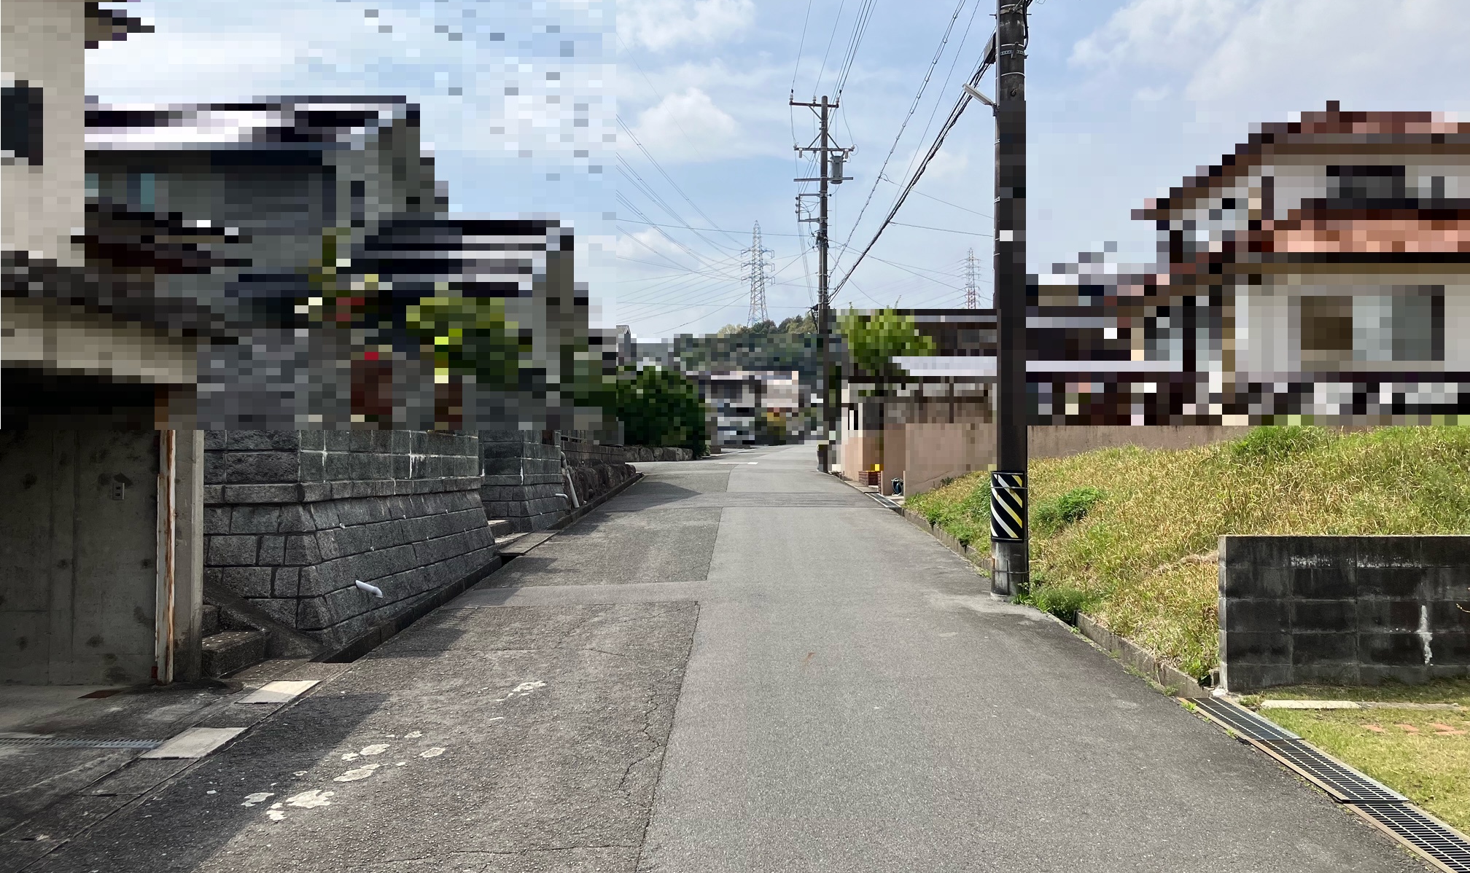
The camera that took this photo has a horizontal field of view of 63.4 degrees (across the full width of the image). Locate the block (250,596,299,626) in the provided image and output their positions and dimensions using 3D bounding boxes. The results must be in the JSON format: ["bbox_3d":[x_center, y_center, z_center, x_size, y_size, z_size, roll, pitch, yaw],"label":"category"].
[{"bbox_3d":[-3.360,1.308,8.768,0.337,0.219,0.250,0,-9,-5],"label":"block"}]

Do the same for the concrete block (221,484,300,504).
[{"bbox_3d":[-3.514,0.432,8.921,0.537,0.144,0.250,0,-2,-5],"label":"concrete block"}]

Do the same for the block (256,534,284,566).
[{"bbox_3d":[-3.422,0.861,8.874,0.185,0.220,0.250,0,-9,-5],"label":"block"}]

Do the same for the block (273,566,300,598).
[{"bbox_3d":[-3.293,1.089,8.828,0.172,0.214,0.250,0,-9,-5],"label":"block"}]

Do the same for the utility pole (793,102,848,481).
[{"bbox_3d":[2.650,-4.676,36.400,1.800,11.600,0.600,0,-1,0],"label":"utility pole"}]

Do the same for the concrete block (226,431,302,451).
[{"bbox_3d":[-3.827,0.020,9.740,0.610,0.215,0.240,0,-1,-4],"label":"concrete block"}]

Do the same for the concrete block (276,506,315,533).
[{"bbox_3d":[-3.299,0.635,8.940,0.195,0.193,0.250,0,-9,-5],"label":"concrete block"}]

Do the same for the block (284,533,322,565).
[{"bbox_3d":[-3.238,0.856,8.890,0.169,0.217,0.250,0,-9,-5],"label":"block"}]

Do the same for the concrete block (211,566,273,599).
[{"bbox_3d":[-3.895,1.160,9.550,0.430,0.250,0.280,0,-1,-4],"label":"concrete block"}]

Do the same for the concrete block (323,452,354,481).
[{"bbox_3d":[-3.329,0.246,9.717,0.180,0.225,0.595,0,-2,1],"label":"concrete block"}]

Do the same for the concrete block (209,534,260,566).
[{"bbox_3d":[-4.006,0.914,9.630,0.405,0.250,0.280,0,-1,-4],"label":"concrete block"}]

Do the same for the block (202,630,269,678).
[{"bbox_3d":[-3.720,1.575,8.620,0.340,0.190,0.820,0,-1,0],"label":"block"}]

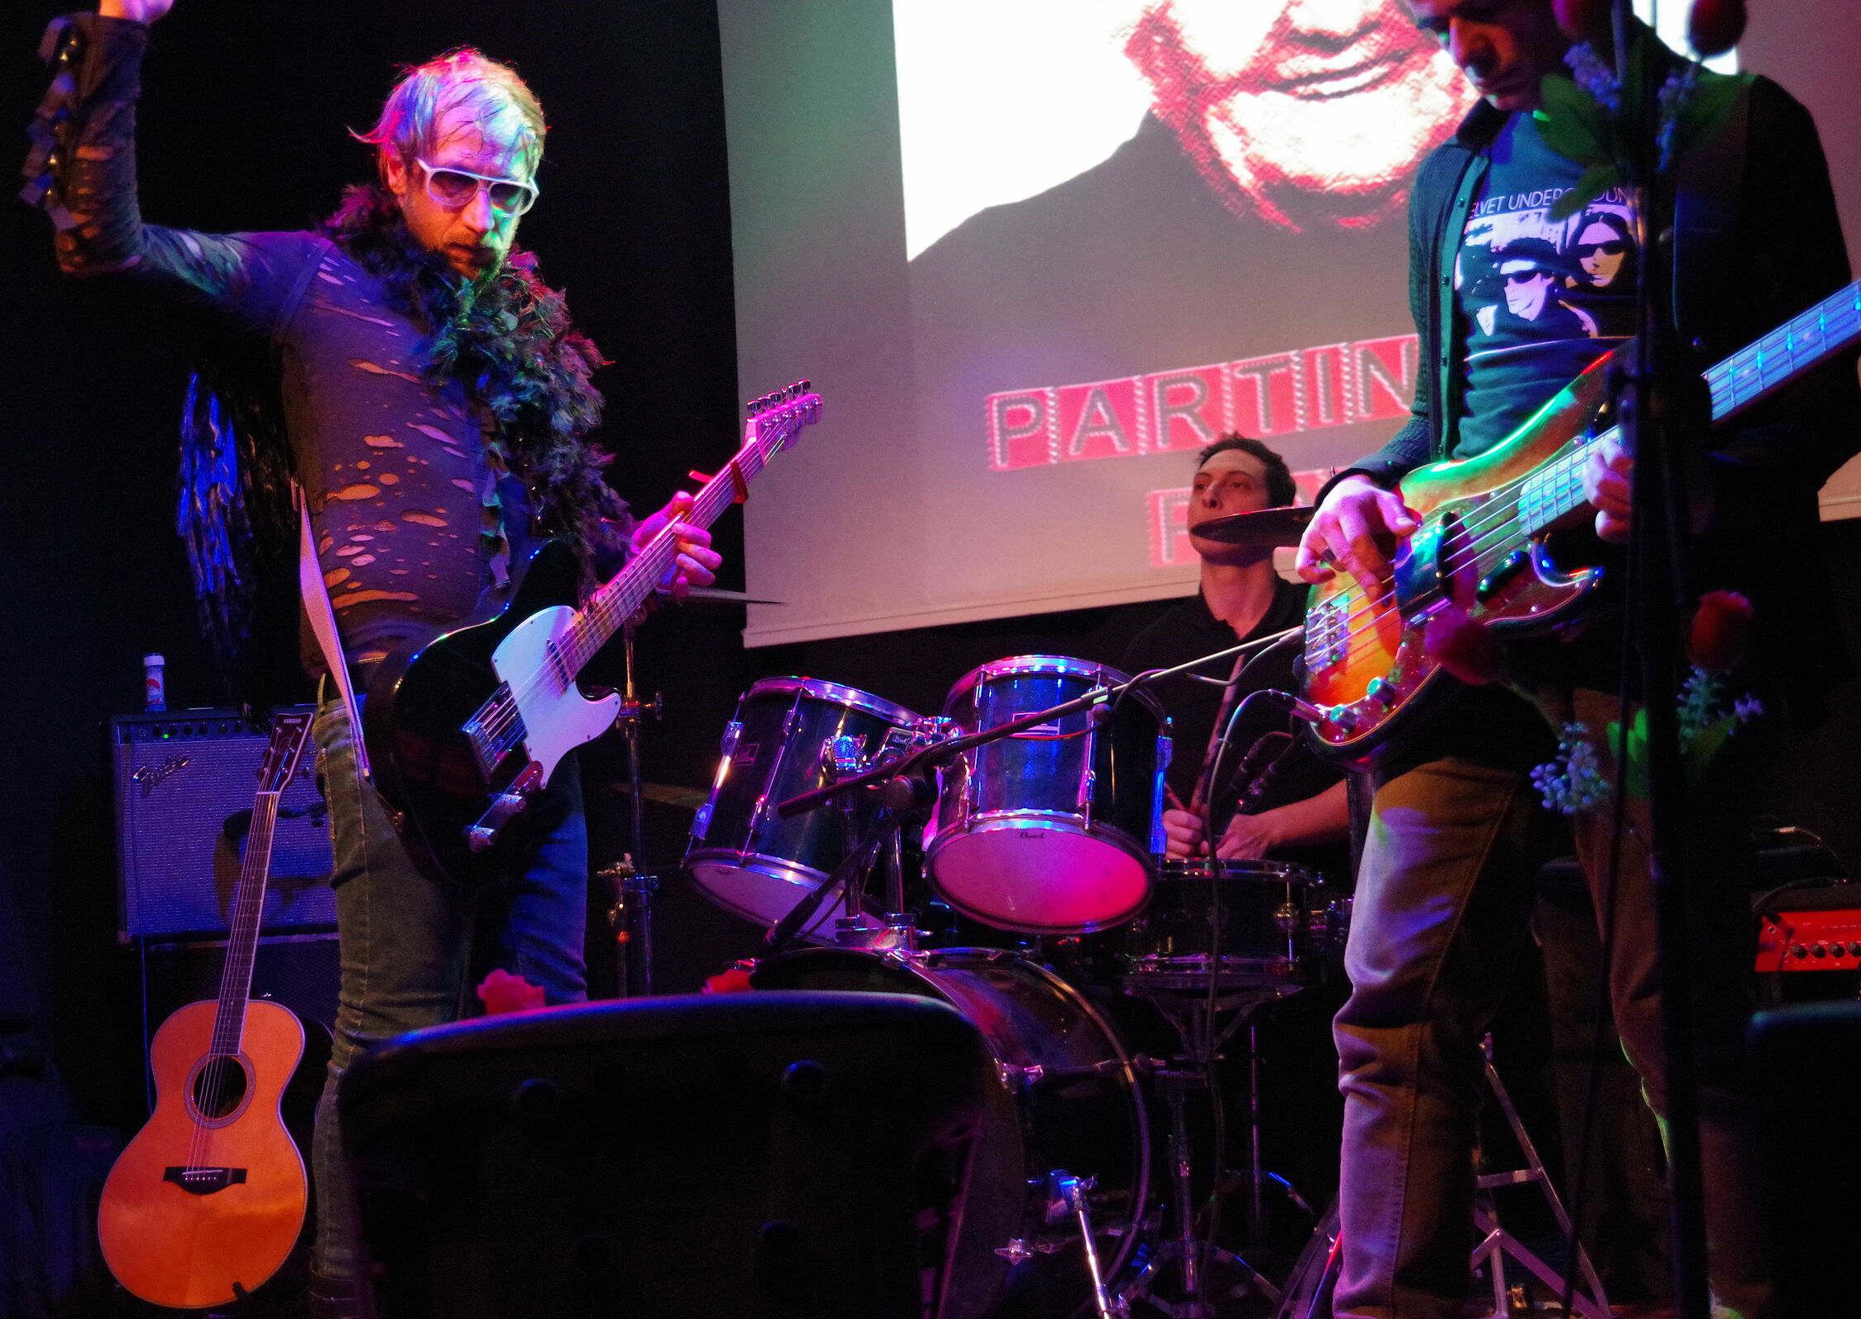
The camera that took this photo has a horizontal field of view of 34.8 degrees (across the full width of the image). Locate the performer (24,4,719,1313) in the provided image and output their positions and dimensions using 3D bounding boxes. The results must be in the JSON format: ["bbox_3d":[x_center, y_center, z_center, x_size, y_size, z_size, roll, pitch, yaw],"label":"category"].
[{"bbox_3d":[-0.665,0.070,3.600,0.760,1.800,0.550,0,-4,-45],"label":"performer"}]

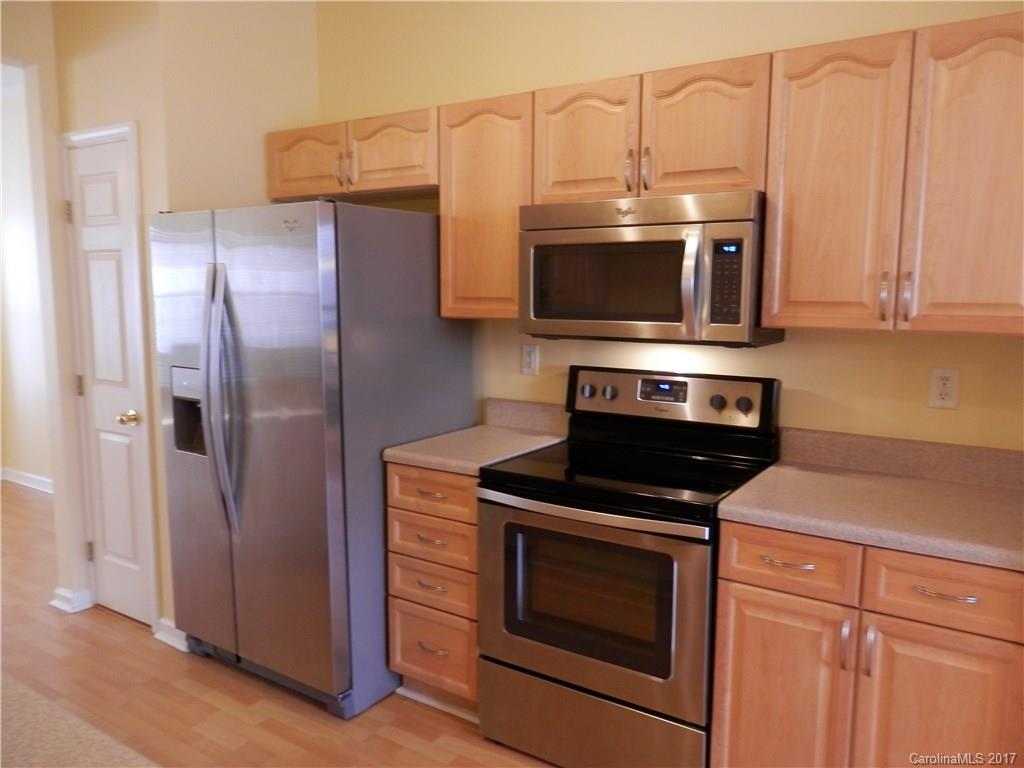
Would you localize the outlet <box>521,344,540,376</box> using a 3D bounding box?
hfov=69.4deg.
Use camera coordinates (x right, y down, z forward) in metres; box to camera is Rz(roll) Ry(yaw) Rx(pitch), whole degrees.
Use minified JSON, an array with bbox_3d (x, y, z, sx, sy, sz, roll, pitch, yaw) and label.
[{"bbox_3d":[0.072,-0.094,2.948,0.076,0.117,0.009,5,9,33],"label":"outlet"}]

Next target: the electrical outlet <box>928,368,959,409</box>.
[{"bbox_3d":[1.274,0.014,2.178,0.072,0.116,0.009,5,9,33],"label":"electrical outlet"}]

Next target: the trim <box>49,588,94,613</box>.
[{"bbox_3d":[-2.061,0.989,3.456,0.225,0.087,0.100,5,9,33],"label":"trim"}]

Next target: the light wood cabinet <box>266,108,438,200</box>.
[{"bbox_3d":[-0.565,-0.907,3.057,0.934,0.273,0.338,5,9,33],"label":"light wood cabinet"}]

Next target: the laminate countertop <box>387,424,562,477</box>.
[{"bbox_3d":[-0.102,0.232,2.717,0.416,0.038,0.636,5,9,33],"label":"laminate countertop"}]

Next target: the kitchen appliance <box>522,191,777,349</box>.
[{"bbox_3d":[0.448,-0.360,2.401,0.757,0.433,0.445,5,9,33],"label":"kitchen appliance"}]

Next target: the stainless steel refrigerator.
[{"bbox_3d":[-0.758,0.223,2.943,0.913,1.746,0.832,5,9,33],"label":"stainless steel refrigerator"}]

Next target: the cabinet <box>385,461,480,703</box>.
[{"bbox_3d":[-0.104,0.656,2.786,0.412,0.824,0.609,5,9,33],"label":"cabinet"}]

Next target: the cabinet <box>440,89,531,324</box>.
[{"bbox_3d":[-0.006,-0.623,2.731,0.398,0.748,0.338,5,9,33],"label":"cabinet"}]

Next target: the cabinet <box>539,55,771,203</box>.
[{"bbox_3d":[0.481,-0.763,2.395,0.763,0.381,0.338,5,9,33],"label":"cabinet"}]

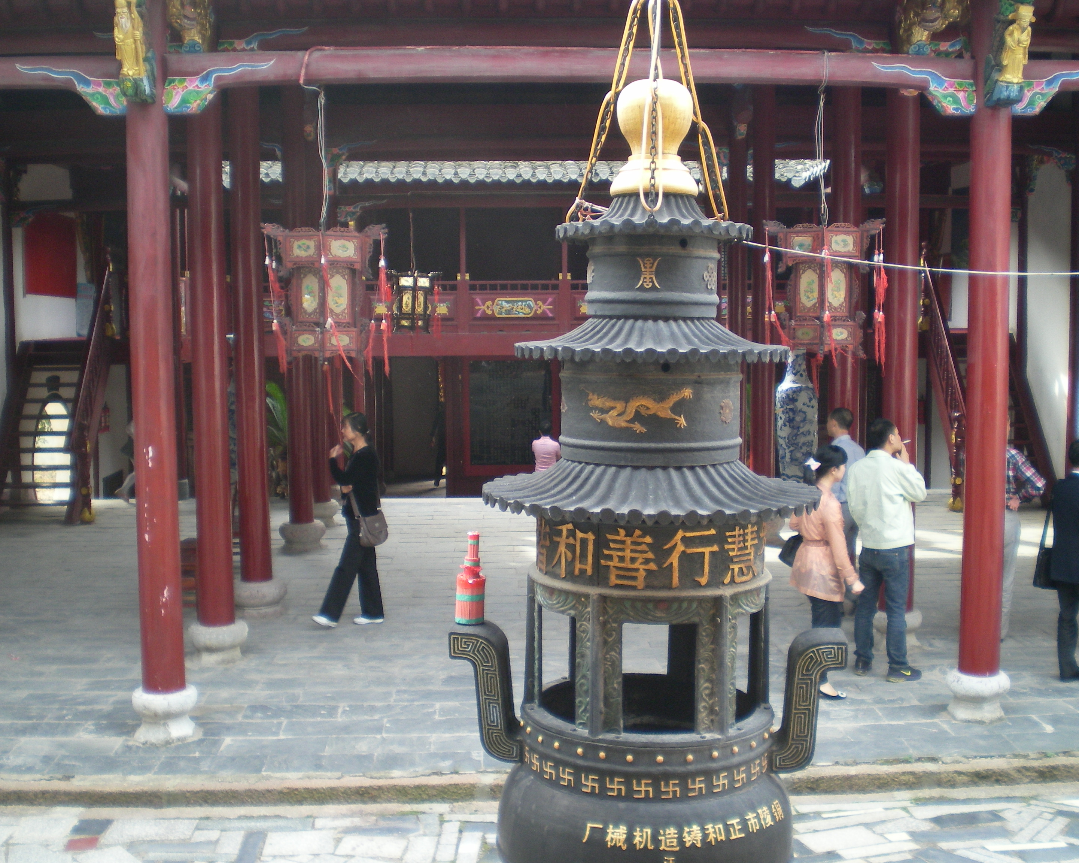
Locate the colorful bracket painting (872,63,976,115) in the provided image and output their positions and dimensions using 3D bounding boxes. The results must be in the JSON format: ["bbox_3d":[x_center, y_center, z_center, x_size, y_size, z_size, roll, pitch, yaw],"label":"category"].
[{"bbox_3d":[2.135,-1.896,7.008,0.580,0.290,0.130,-1,5,-3],"label":"colorful bracket painting"}]

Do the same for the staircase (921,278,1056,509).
[{"bbox_3d":[5.476,-0.615,15.698,1.324,3.016,1.642,-1,5,-3],"label":"staircase"}]

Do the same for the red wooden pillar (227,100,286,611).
[{"bbox_3d":[-2.339,-0.865,10.171,0.430,4.700,0.430,-1,5,-3],"label":"red wooden pillar"}]

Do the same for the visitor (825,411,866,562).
[{"bbox_3d":[2.400,0.644,9.873,0.320,1.680,0.460,3,6,31],"label":"visitor"}]

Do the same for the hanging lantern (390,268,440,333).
[{"bbox_3d":[-1.647,-1.722,16.652,0.690,0.830,0.700,-1,5,-3],"label":"hanging lantern"}]

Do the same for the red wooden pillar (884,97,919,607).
[{"bbox_3d":[2.539,-0.641,8.872,0.250,3.906,0.250,-1,5,-3],"label":"red wooden pillar"}]

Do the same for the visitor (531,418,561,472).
[{"bbox_3d":[0.090,0.610,16.940,0.440,1.580,0.300,-1,5,-3],"label":"visitor"}]

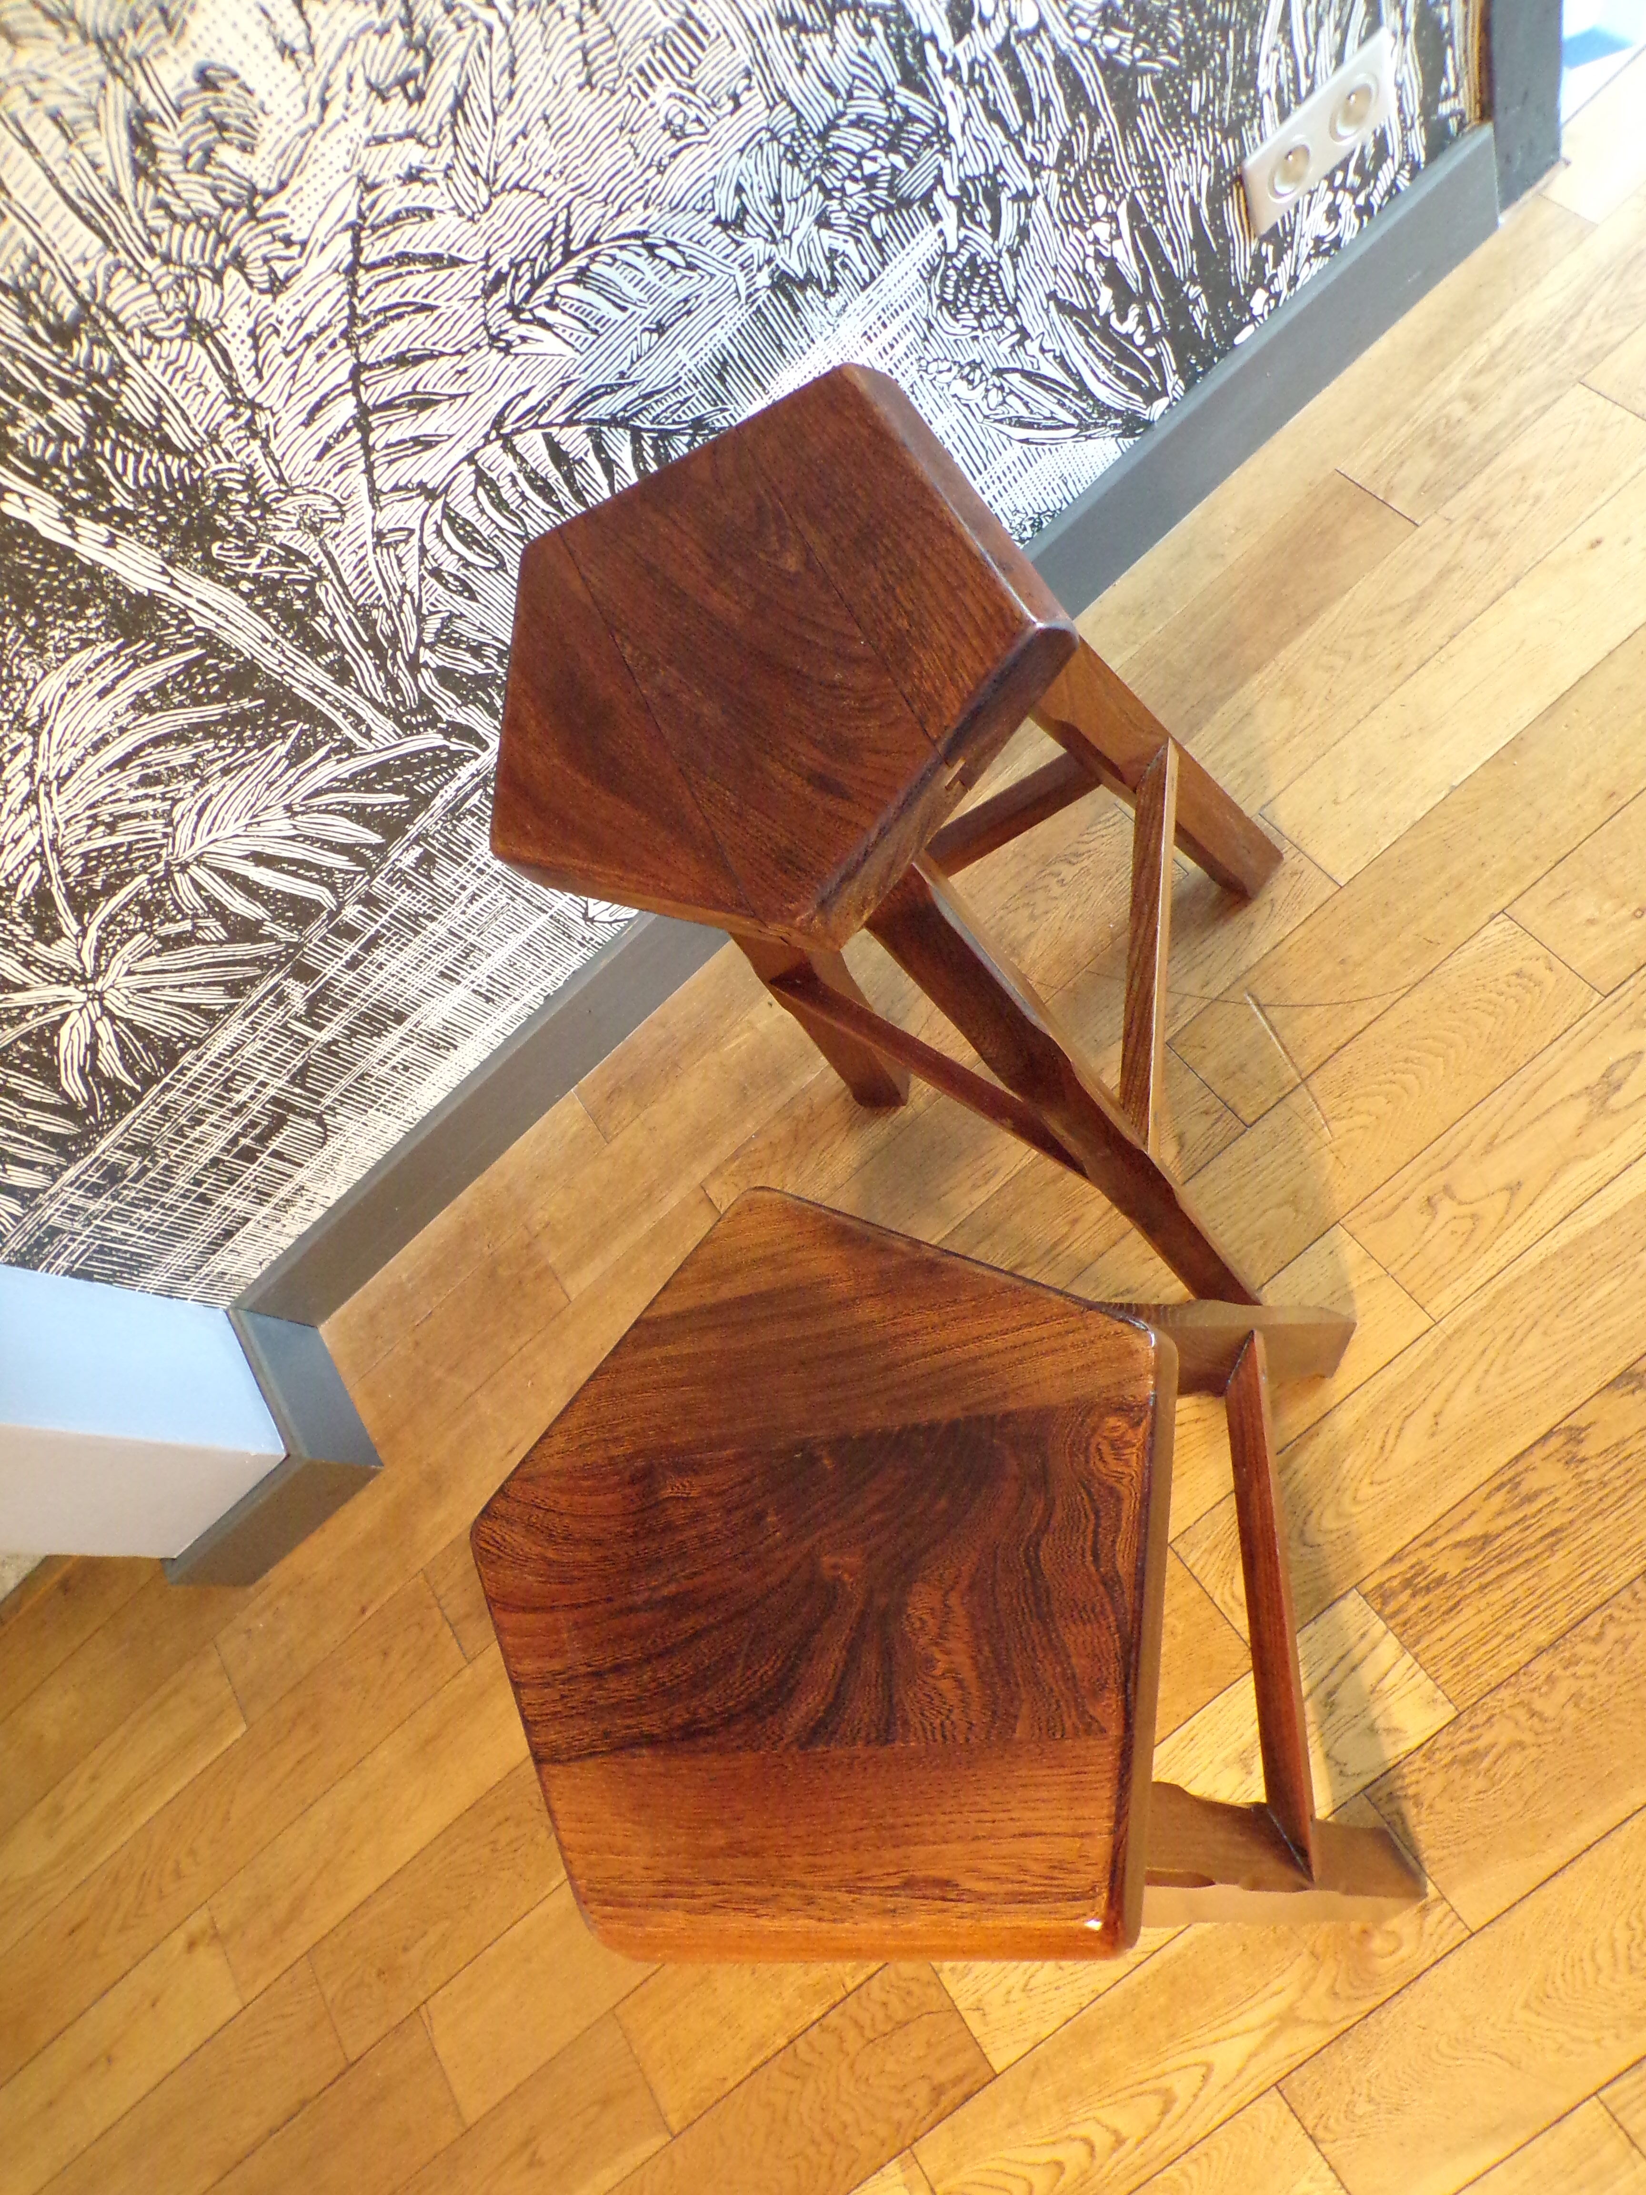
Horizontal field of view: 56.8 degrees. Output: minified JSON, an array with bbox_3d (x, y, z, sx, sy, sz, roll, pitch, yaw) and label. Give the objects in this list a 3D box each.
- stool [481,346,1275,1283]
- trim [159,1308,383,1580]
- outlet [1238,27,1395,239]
[{"bbox_3d":[0.130,-0.080,1.105,0.480,0.780,0.420,-28,63,16],"label":"stool"},{"bbox_3d":[-0.650,0.396,1.715,0.218,0.122,0.206,-42,60,8],"label":"trim"},{"bbox_3d":[0.439,-0.857,1.354,0.154,0.078,0.012,-42,60,8],"label":"outlet"}]

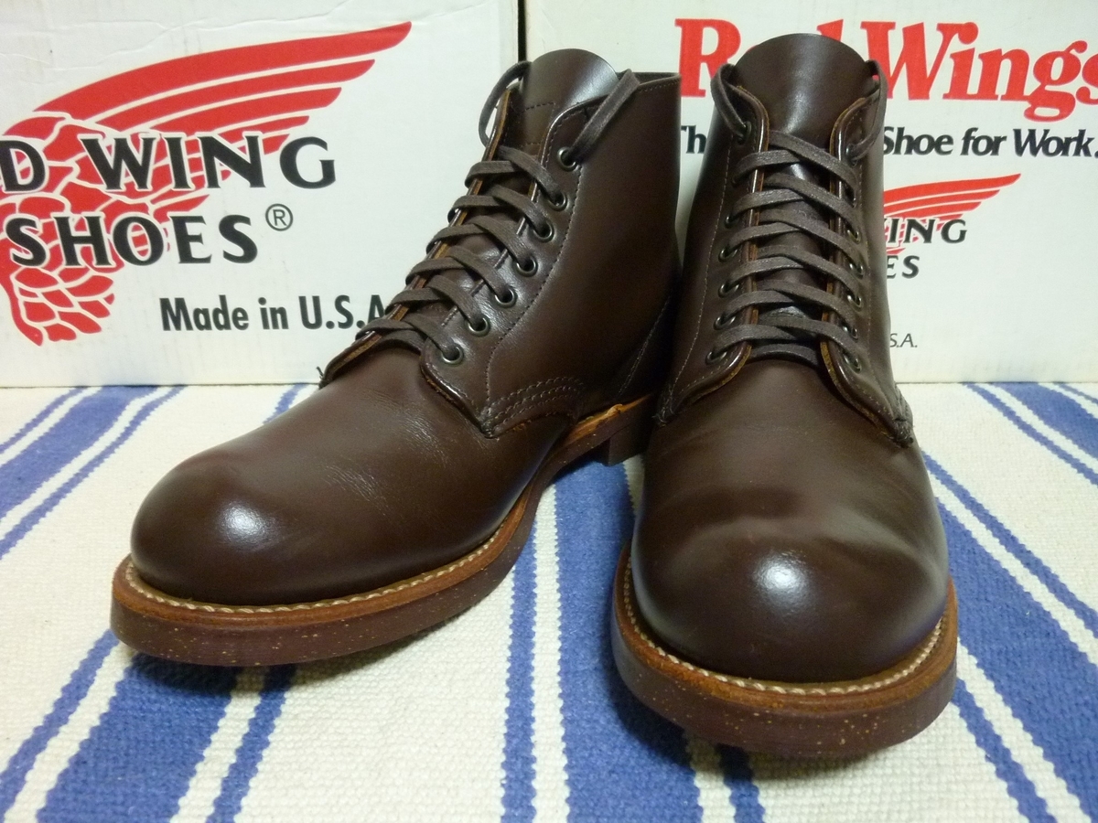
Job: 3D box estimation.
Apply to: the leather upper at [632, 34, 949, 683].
[{"bbox_3d":[0.092,-0.057,0.289,0.102,0.154,0.284,5,23,13],"label":"leather upper"}]

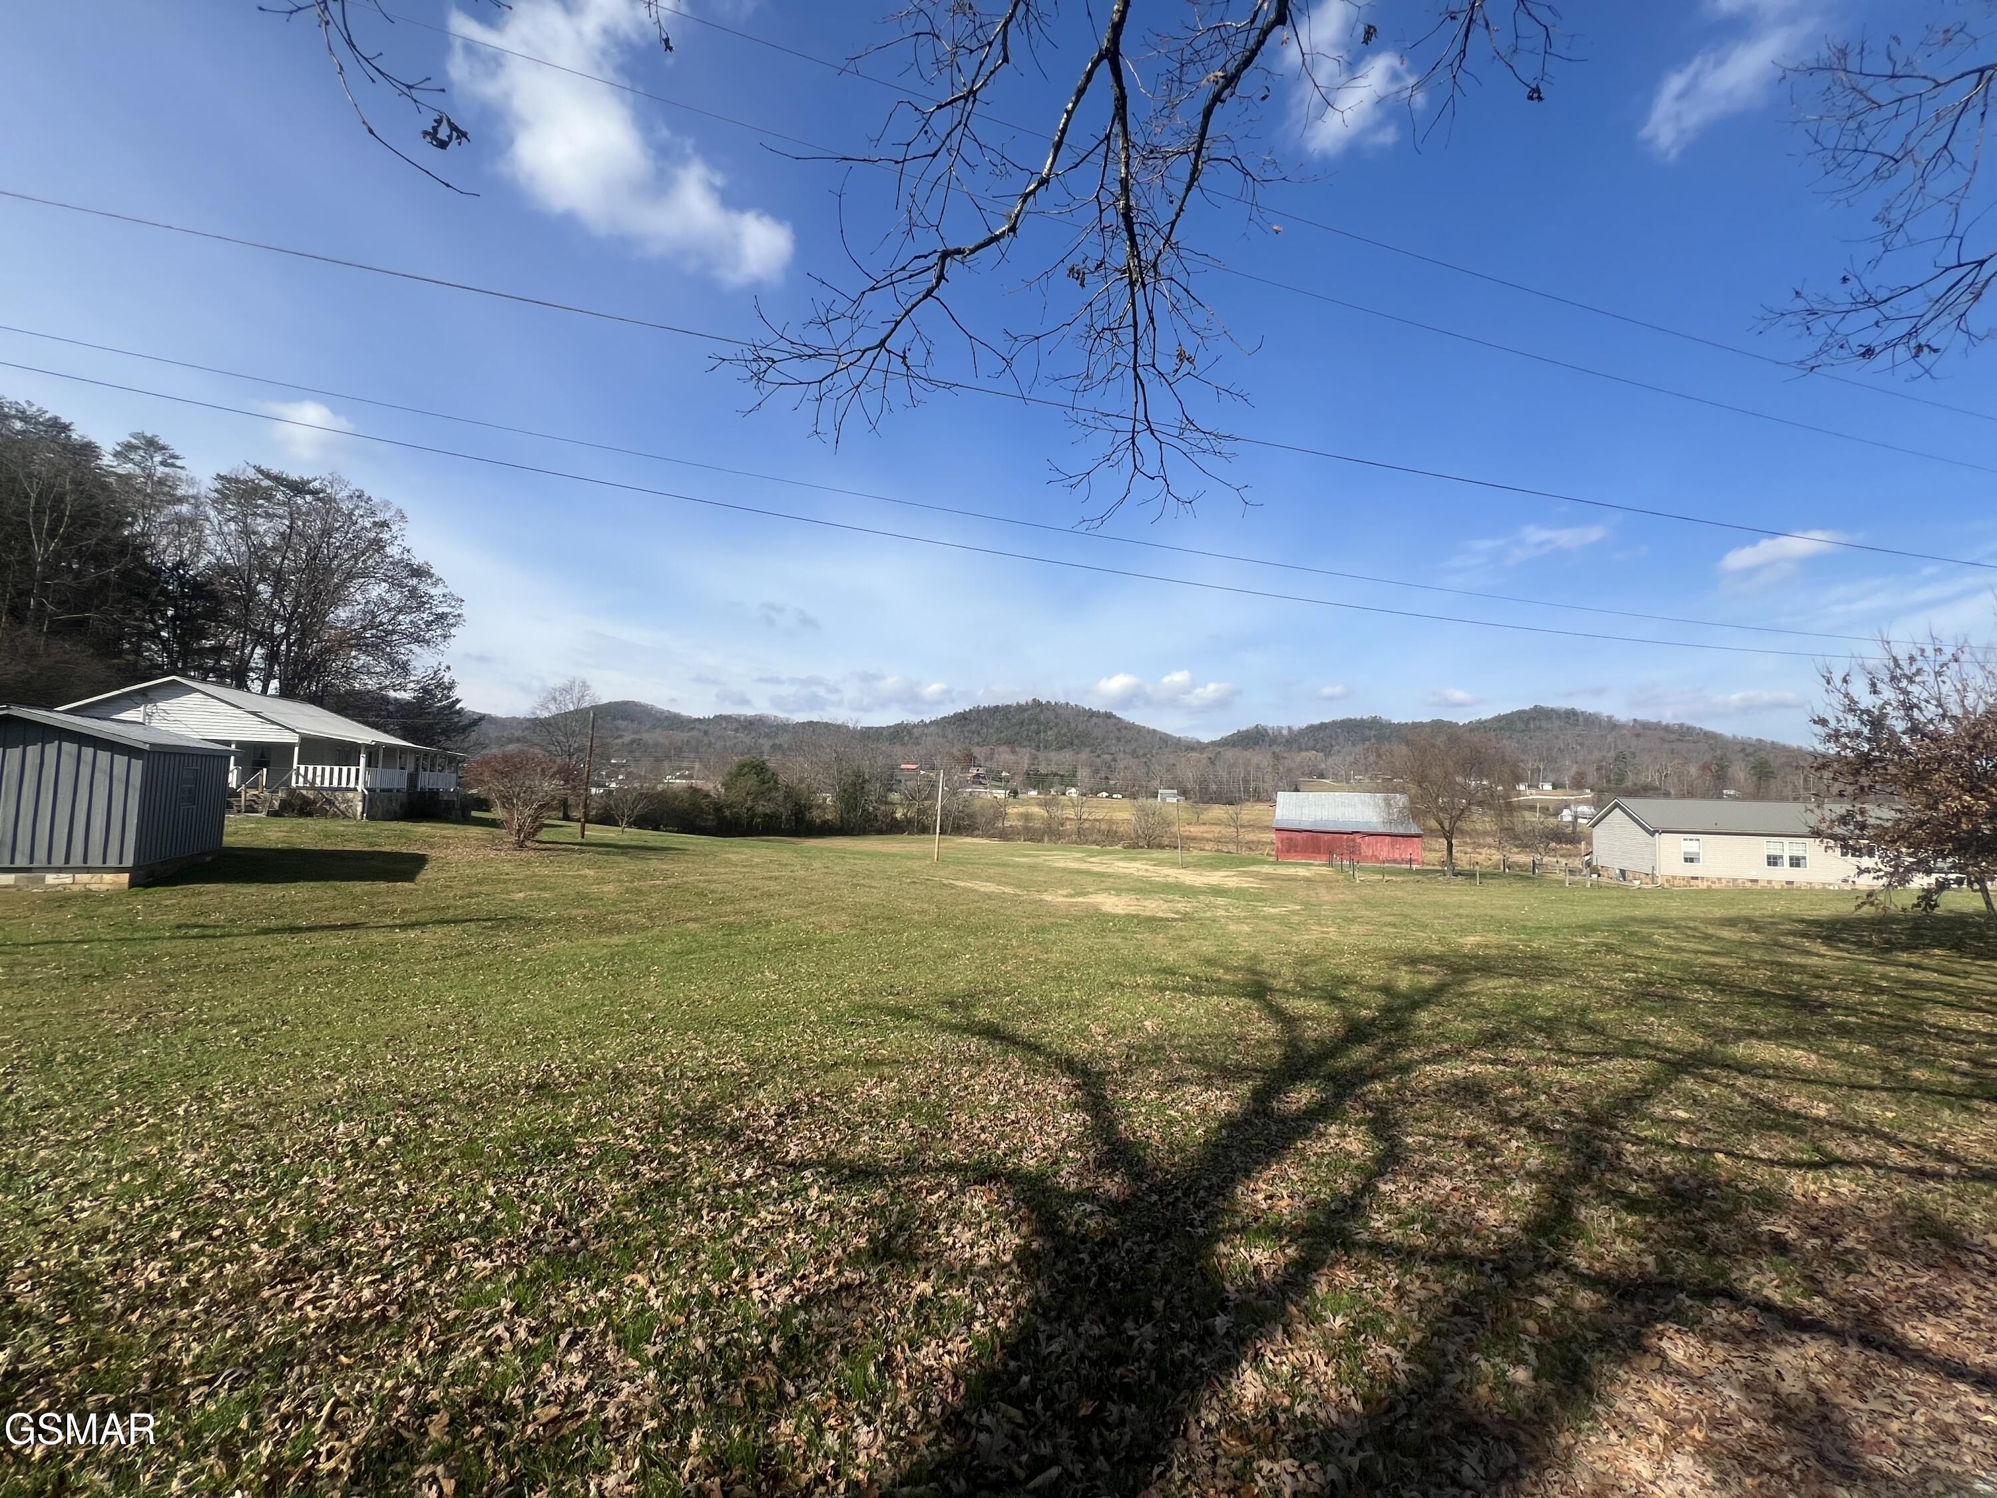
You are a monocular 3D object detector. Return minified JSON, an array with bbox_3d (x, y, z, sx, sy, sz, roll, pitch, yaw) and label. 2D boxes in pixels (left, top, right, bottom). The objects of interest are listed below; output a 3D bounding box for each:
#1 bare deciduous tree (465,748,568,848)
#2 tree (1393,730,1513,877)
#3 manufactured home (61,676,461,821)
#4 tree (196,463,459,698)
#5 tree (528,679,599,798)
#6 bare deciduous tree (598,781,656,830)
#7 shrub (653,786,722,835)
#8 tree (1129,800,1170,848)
[{"bbox_3d":[-13.901,1.408,21.591,2.480,2.870,2.480,4,-4,-33],"label":"bare deciduous tree"},{"bbox_3d":[26.149,3.033,43.270,6.120,8.530,6.120,-1,-4,31],"label":"tree"},{"bbox_3d":[-35.727,0.328,38.002,11.400,6.200,12.600,2,-4,-17],"label":"manufactured home"},{"bbox_3d":[-45.023,-7.613,50.744,12.920,23.500,12.920,5,-5,-42],"label":"tree"},{"bbox_3d":[-30.892,-0.029,53.320,4.390,10.110,4.390,3,-4,-30],"label":"tree"},{"bbox_3d":[-18.320,2.832,37.079,2.620,2.500,2.620,3,-4,-26],"label":"bare deciduous tree"},{"bbox_3d":[-16.636,3.290,40.084,3.380,2.660,2.870,3,-4,-22],"label":"shrub"},{"bbox_3d":[13.346,6.633,66.137,3.630,4.320,3.630,1,-4,11],"label":"tree"}]

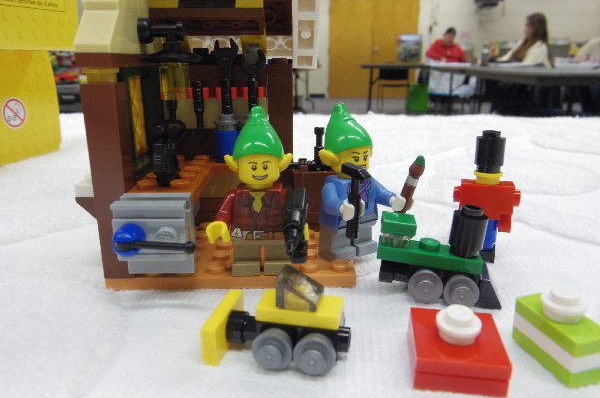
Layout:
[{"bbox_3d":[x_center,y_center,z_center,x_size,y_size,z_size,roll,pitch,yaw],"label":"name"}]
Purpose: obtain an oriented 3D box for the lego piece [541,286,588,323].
[{"bbox_3d":[0.050,0.020,0.089,0.008,0.005,0.008,-6,18,-12],"label":"lego piece"}]

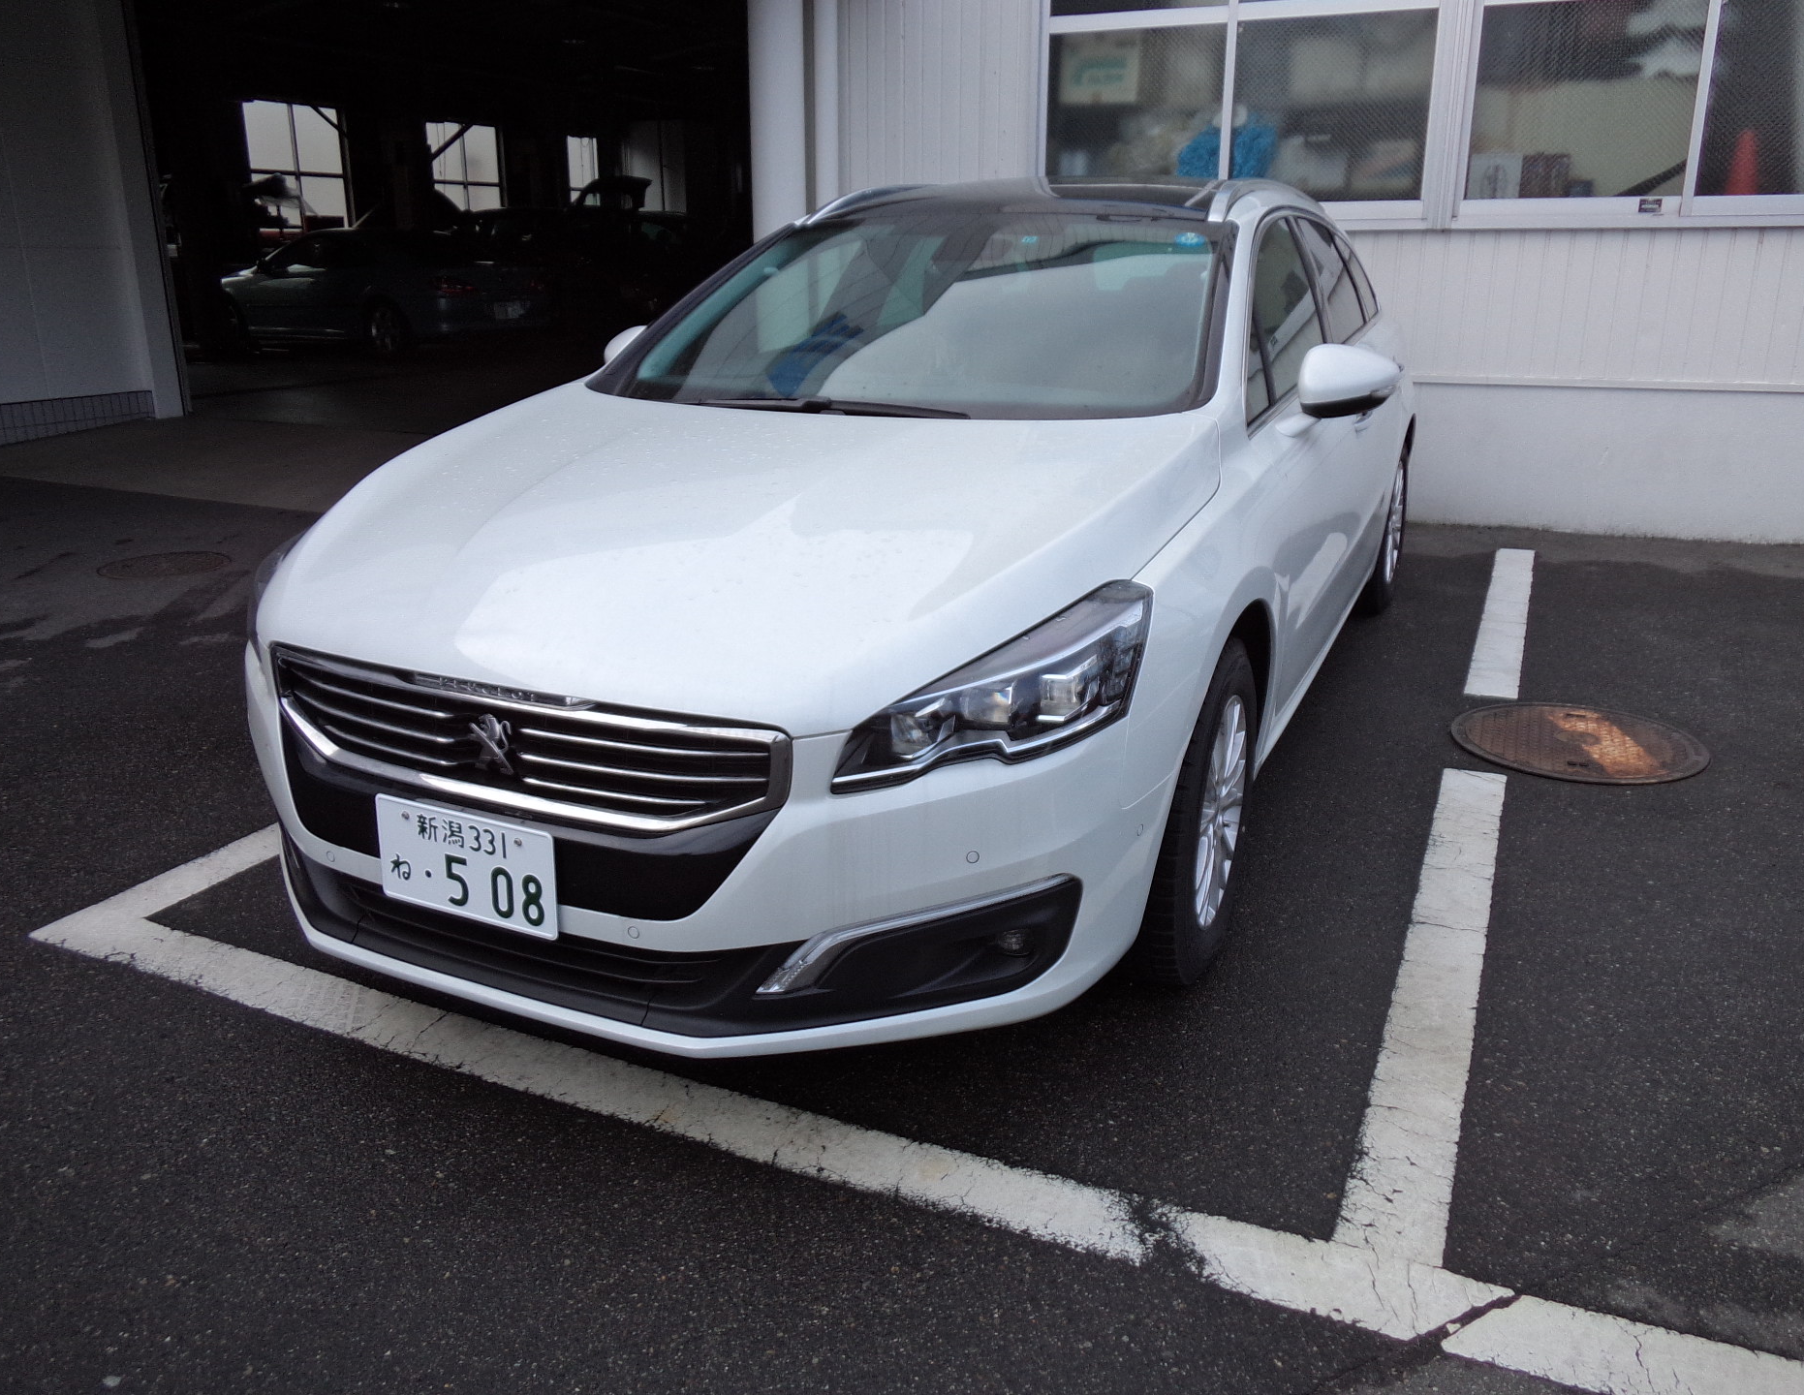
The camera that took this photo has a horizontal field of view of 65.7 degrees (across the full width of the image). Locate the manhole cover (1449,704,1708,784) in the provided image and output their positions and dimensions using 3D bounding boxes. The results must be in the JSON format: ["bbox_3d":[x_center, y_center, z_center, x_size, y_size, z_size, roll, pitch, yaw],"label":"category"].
[{"bbox_3d":[1.847,0.135,3.832,0.655,0.030,0.655,9,21,24],"label":"manhole cover"}]

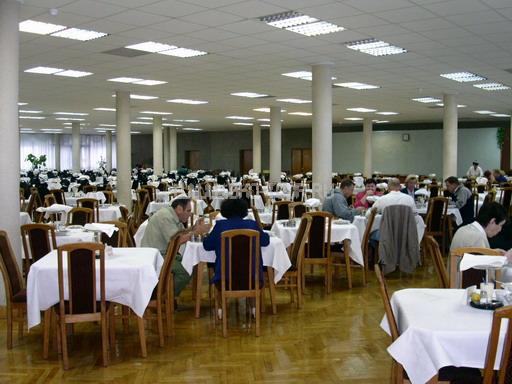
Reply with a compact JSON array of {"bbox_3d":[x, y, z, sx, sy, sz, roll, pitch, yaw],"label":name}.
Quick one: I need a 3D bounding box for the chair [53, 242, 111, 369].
[{"bbox_3d":[-1.366,0.851,4.489,0.420,0.980,0.500,-1,4,-14],"label":"chair"}]

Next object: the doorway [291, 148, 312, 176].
[{"bbox_3d":[2.407,-1.202,28.929,1.420,2.100,0.150,3,5,40],"label":"doorway"}]

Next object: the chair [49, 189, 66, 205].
[{"bbox_3d":[-4.051,0.413,11.692,0.450,0.980,0.530,1,4,13],"label":"chair"}]

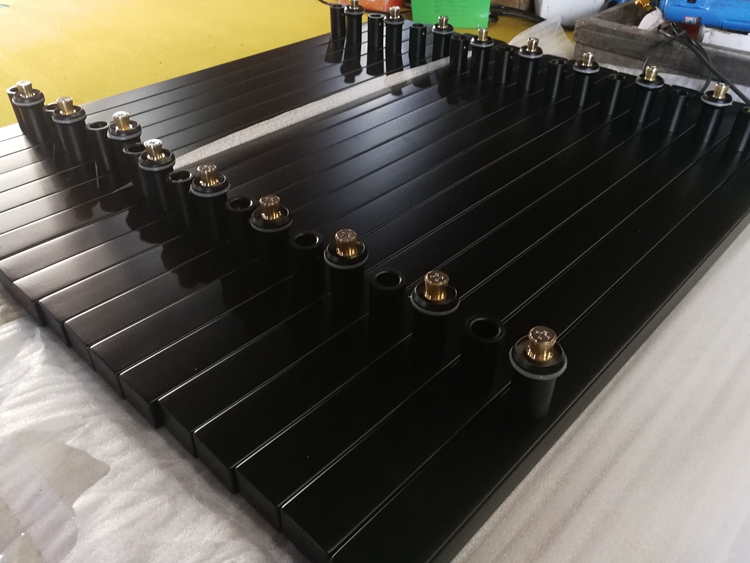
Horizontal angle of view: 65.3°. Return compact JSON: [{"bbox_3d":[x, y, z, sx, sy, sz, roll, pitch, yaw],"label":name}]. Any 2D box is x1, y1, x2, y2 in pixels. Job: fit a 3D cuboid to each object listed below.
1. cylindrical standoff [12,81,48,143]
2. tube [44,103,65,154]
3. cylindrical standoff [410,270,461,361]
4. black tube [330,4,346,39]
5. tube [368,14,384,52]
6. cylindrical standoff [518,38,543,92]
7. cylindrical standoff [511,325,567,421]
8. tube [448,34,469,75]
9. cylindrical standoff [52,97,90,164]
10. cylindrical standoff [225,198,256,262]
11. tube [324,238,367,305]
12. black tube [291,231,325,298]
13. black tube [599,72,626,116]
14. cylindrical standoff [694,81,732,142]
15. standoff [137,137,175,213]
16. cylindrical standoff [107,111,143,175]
[{"bbox_3d":[-0.407,-0.204,0.699,0.035,0.063,0.035,31,48,34],"label":"cylindrical standoff"},{"bbox_3d":[-0.370,-0.180,0.681,0.026,0.046,0.026,31,48,34],"label":"tube"},{"bbox_3d":[0.040,0.024,0.400,0.032,0.064,0.032,0,39,0],"label":"cylindrical standoff"},{"bbox_3d":[-0.064,-0.450,1.021,0.026,0.046,0.026,0,39,0],"label":"black tube"},{"bbox_3d":[0.002,-0.406,0.949,0.025,0.045,0.025,0,39,0],"label":"tube"},{"bbox_3d":[0.219,-0.307,0.830,0.035,0.066,0.035,0,39,0],"label":"cylindrical standoff"},{"bbox_3d":[0.099,0.057,0.365,0.035,0.063,0.035,0,38,0],"label":"cylindrical standoff"},{"bbox_3d":[0.125,-0.343,0.882,0.026,0.046,0.026,0,38,0],"label":"tube"},{"bbox_3d":[-0.338,-0.169,0.661,0.035,0.054,0.035,31,48,34],"label":"cylindrical standoff"},{"bbox_3d":[-0.112,-0.047,0.502,0.025,0.045,0.025,0,39,0],"label":"cylindrical standoff"},{"bbox_3d":[-0.021,-0.005,0.455,0.035,0.056,0.035,0,39,0],"label":"tube"},{"bbox_3d":[-0.054,-0.016,0.485,0.026,0.046,0.026,0,39,0],"label":"black tube"},{"bbox_3d":[0.298,-0.235,0.738,0.025,0.045,0.025,0,39,0],"label":"black tube"},{"bbox_3d":[0.394,-0.199,0.684,0.035,0.063,0.035,0,38,0],"label":"cylindrical standoff"},{"bbox_3d":[-0.202,-0.096,0.558,0.030,0.050,0.030,32,48,33],"label":"standoff"},{"bbox_3d":[-0.259,-0.144,0.618,0.035,0.067,0.035,0,39,0],"label":"cylindrical standoff"}]

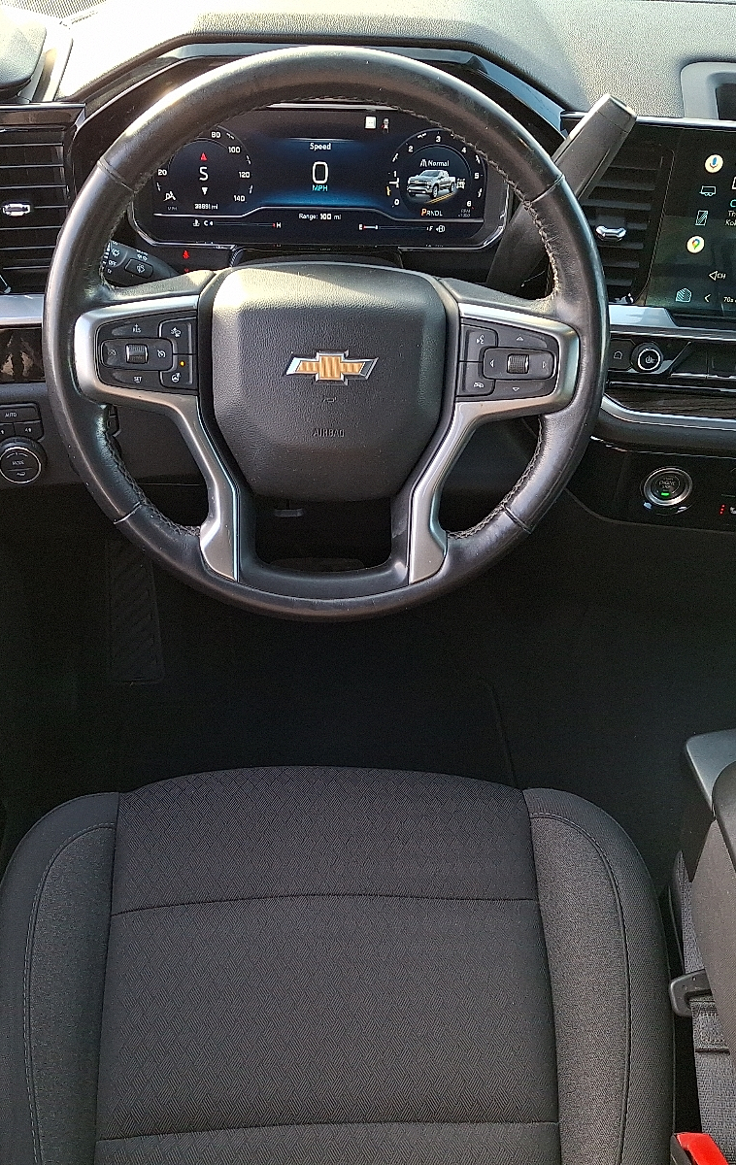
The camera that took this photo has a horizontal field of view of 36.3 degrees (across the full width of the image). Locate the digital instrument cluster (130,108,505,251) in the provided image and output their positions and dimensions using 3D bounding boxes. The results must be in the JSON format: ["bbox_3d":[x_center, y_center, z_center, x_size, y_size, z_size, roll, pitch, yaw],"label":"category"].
[{"bbox_3d":[-0.041,-0.359,0.991,0.330,0.122,0.040,1,22,-2],"label":"digital instrument cluster"}]

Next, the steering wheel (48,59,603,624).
[{"bbox_3d":[-0.027,-0.163,0.783,0.382,0.382,0.090,0,13,-3],"label":"steering wheel"}]

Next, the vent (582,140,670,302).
[{"bbox_3d":[0.202,-0.291,0.901,0.082,0.128,0.040,6,22,4],"label":"vent"}]

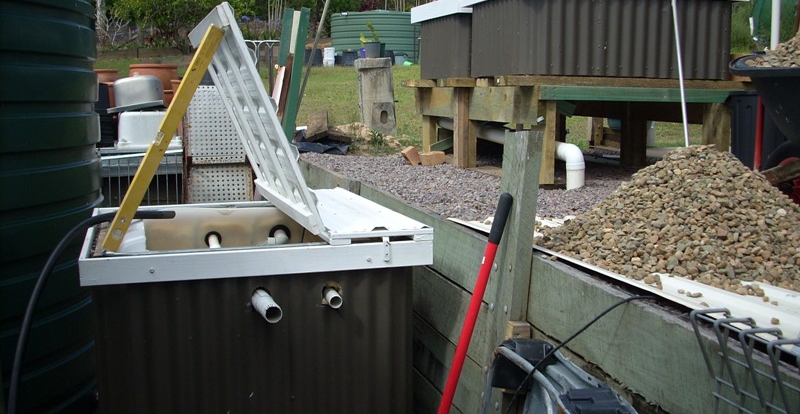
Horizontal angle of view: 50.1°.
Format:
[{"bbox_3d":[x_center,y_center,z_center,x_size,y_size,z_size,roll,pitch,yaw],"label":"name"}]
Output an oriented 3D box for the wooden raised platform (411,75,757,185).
[{"bbox_3d":[0.967,-0.503,5.305,1.431,0.553,1.796,-2,8,-16],"label":"wooden raised platform"}]

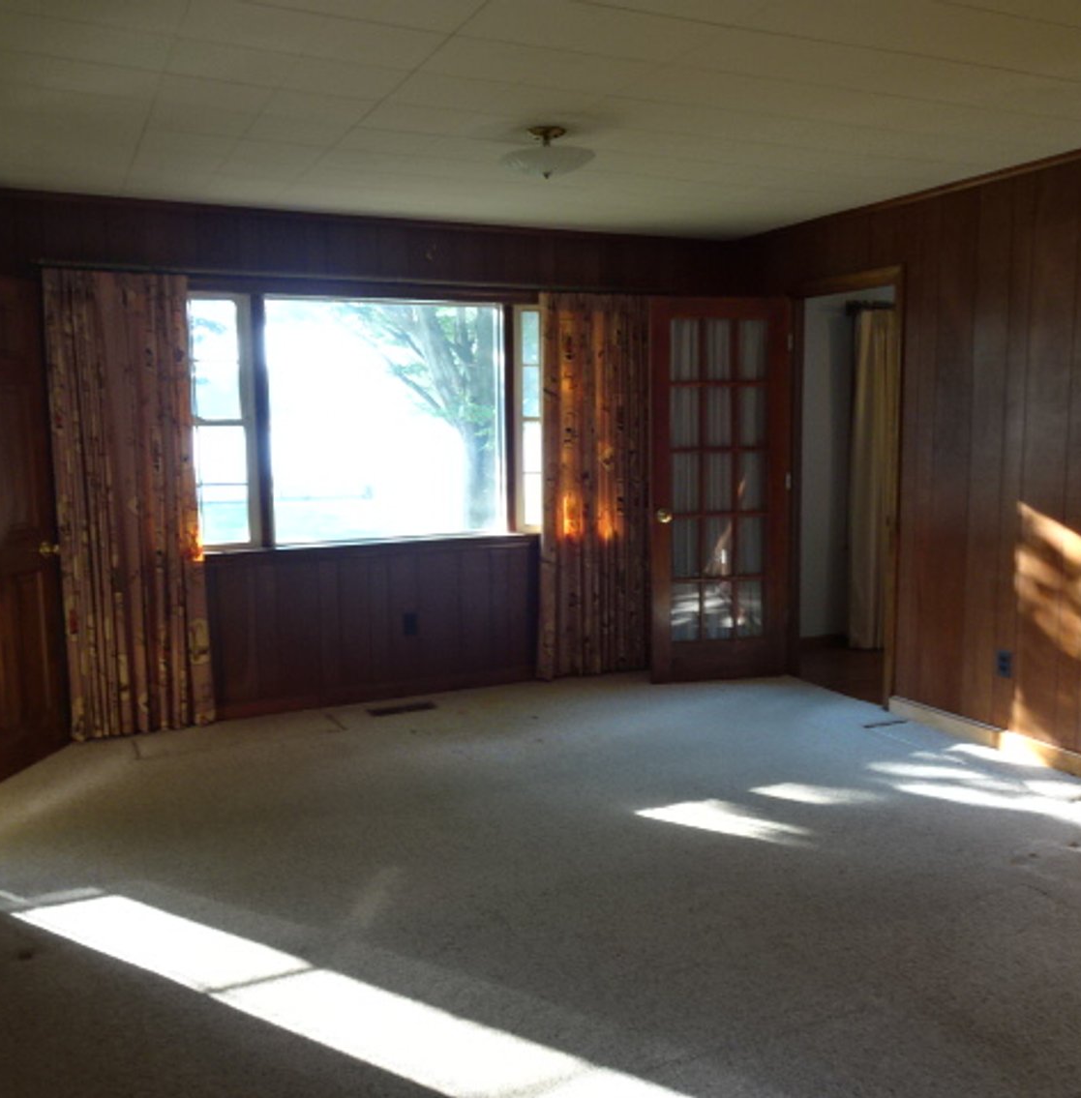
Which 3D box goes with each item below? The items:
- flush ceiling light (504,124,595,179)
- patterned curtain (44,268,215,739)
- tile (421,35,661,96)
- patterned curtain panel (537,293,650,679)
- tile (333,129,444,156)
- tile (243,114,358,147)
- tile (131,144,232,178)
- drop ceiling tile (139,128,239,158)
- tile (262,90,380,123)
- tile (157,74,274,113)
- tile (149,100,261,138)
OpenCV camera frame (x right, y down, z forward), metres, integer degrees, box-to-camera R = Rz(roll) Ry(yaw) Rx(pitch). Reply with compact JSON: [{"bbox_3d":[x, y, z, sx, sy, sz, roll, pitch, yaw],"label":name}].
[{"bbox_3d":[0.027,-1.349,3.471,0.320,0.165,0.320,-1,7,0],"label":"flush ceiling light"},{"bbox_3d":[-1.850,-0.185,4.572,0.620,2.060,0.100,-4,8,-25],"label":"patterned curtain"},{"bbox_3d":[-0.002,-1.353,2.835,0.610,0.018,0.305,-5,8,-26],"label":"tile"},{"bbox_3d":[0.307,-0.318,5.468,0.710,2.040,0.120,-5,8,-26],"label":"patterned curtain panel"},{"bbox_3d":[-0.541,-1.441,3.579,0.305,0.018,0.305,-5,8,-26],"label":"tile"},{"bbox_3d":[-0.805,-1.399,3.384,0.308,0.020,0.308,-4,8,-25],"label":"tile"},{"bbox_3d":[-1.339,-1.446,3.774,0.308,0.020,0.308,-4,8,-25],"label":"tile"},{"bbox_3d":[-1.232,-1.426,3.561,0.305,0.018,0.305,-5,8,-26],"label":"drop ceiling tile"},{"bbox_3d":[-0.695,-1.385,3.174,0.305,0.018,0.305,-5,8,-26],"label":"tile"},{"bbox_3d":[-0.961,-1.344,2.989,0.308,0.020,0.308,-4,8,-25],"label":"tile"},{"bbox_3d":[-1.101,-1.394,3.293,0.305,0.018,0.305,-5,8,-26],"label":"tile"}]

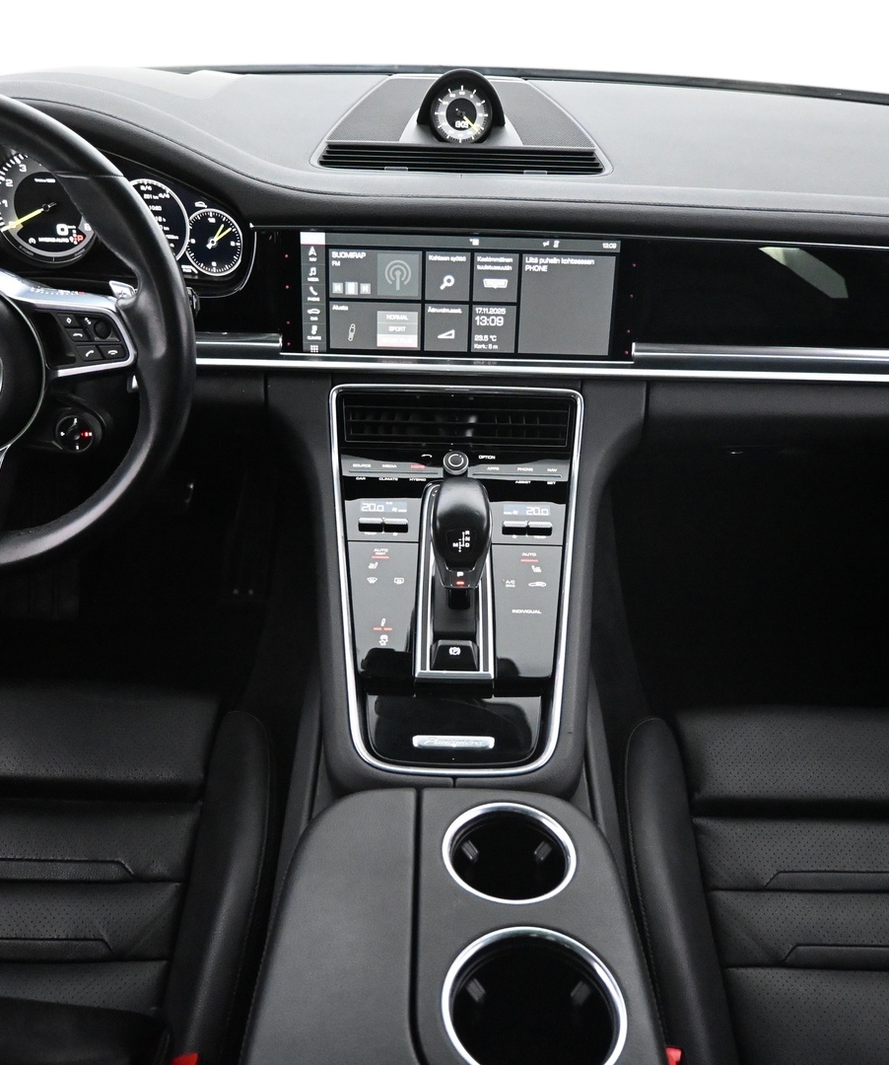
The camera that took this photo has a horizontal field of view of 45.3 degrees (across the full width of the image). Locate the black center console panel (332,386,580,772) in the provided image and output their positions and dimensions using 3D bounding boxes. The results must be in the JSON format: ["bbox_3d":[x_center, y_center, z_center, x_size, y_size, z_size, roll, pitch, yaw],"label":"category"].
[{"bbox_3d":[0.011,0.022,0.892,0.228,0.180,0.370,1,34,-2],"label":"black center console panel"}]

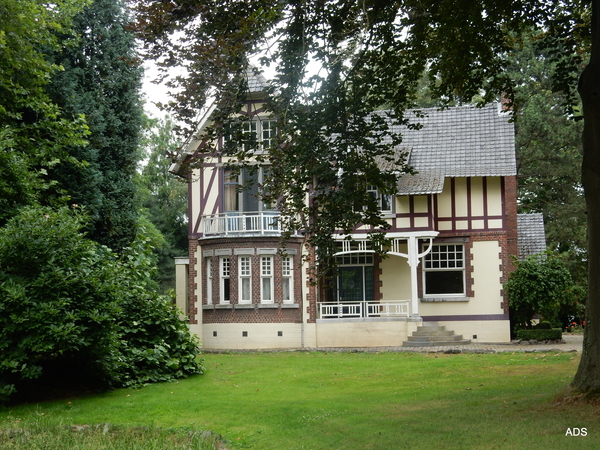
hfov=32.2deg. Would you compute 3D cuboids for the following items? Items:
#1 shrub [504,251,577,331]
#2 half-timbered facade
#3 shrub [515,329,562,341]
[{"bbox_3d":[8.756,2.624,37.560,2.620,3.100,2.300,-2,-4,14],"label":"shrub"},{"bbox_3d":[2.693,-0.679,40.335,13.350,10.300,10.500,-2,-4,14],"label":"half-timbered facade"},{"bbox_3d":[8.637,3.925,37.351,1.700,0.420,1.000,-2,-4,14],"label":"shrub"}]

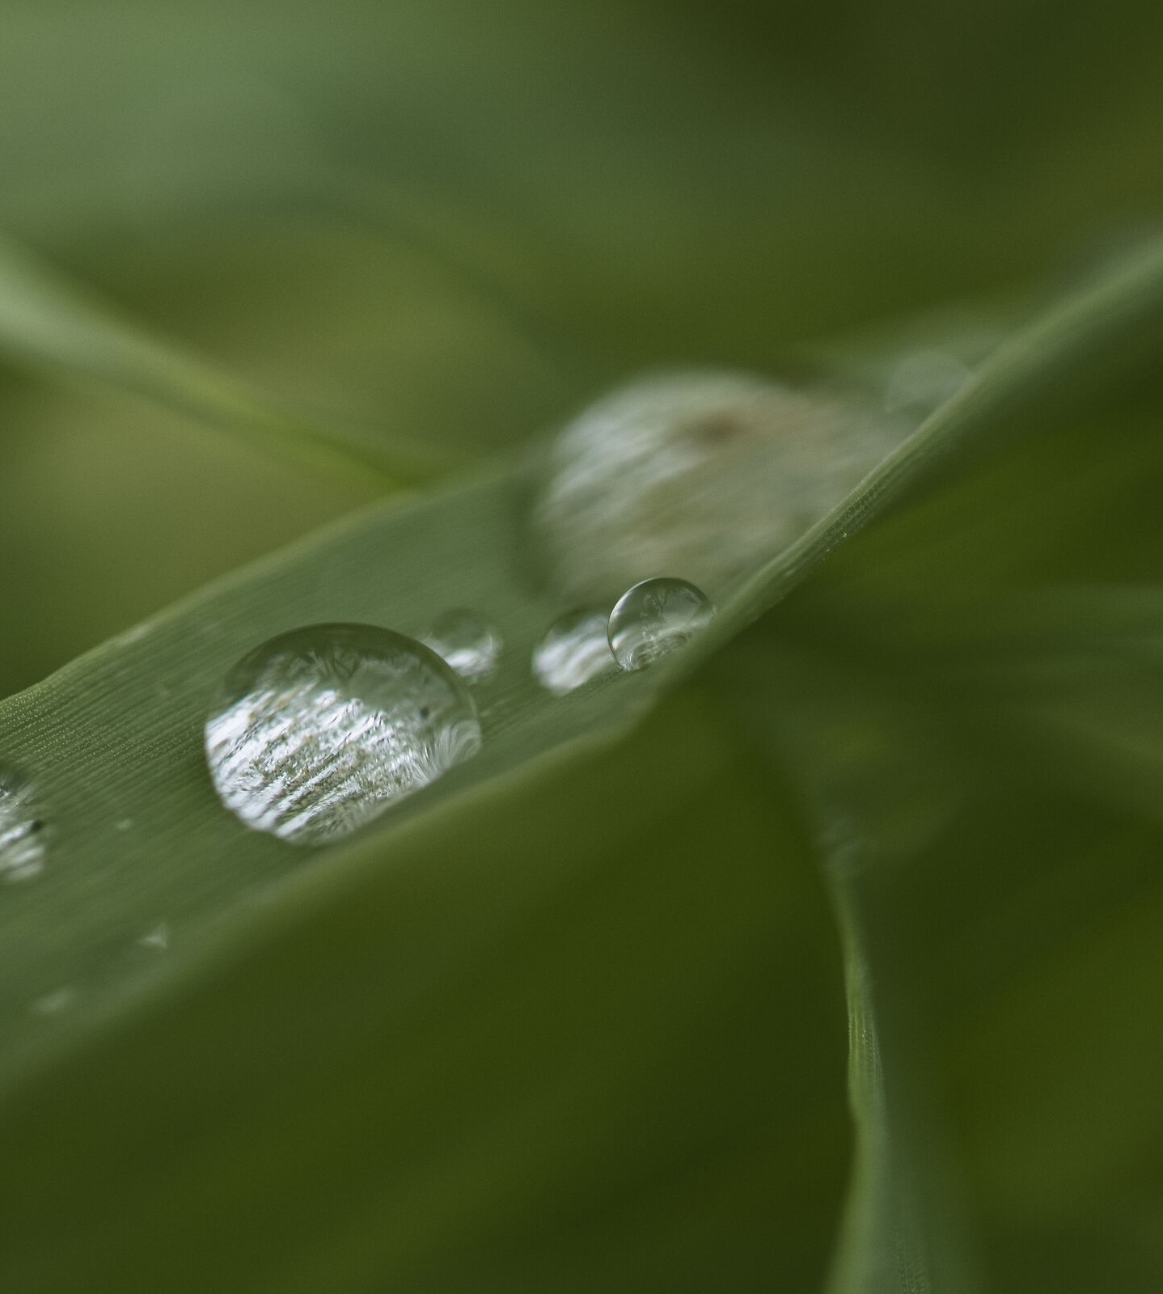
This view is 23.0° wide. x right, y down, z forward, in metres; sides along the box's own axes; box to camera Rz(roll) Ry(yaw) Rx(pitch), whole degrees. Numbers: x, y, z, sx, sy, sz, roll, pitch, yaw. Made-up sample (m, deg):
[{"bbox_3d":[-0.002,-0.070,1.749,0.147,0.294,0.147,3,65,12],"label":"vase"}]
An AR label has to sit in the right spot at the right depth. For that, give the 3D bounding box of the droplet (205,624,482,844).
[{"bbox_3d":[-0.004,0.002,0.052,0.005,0.004,0.005,-10,28,0],"label":"droplet"}]

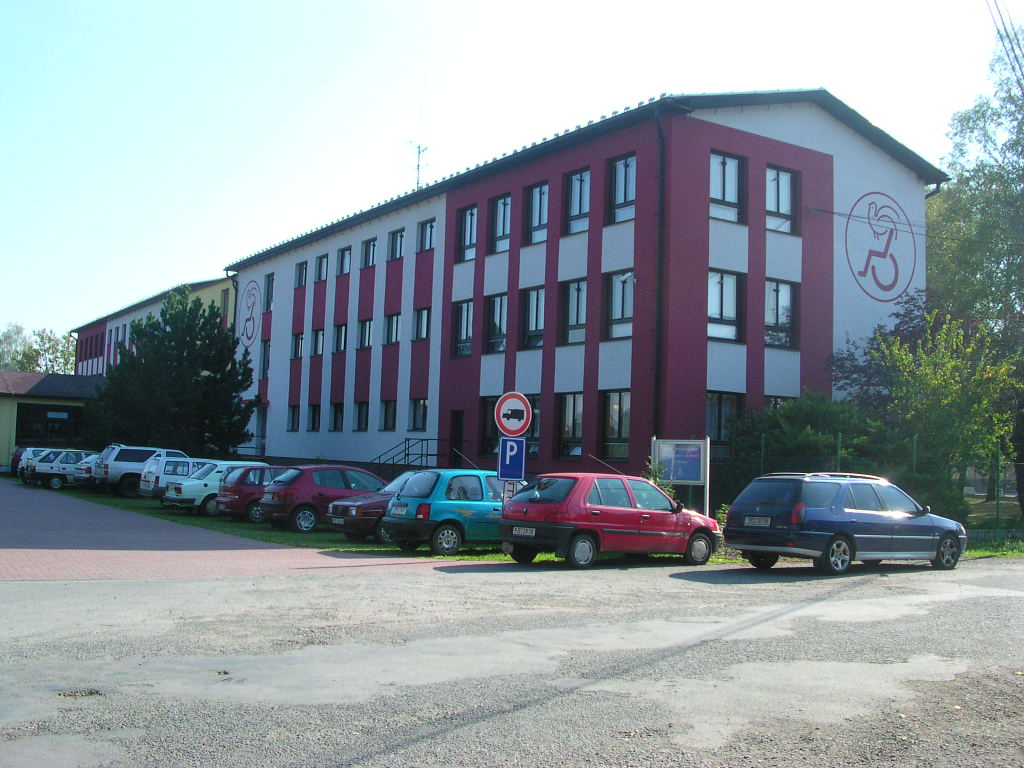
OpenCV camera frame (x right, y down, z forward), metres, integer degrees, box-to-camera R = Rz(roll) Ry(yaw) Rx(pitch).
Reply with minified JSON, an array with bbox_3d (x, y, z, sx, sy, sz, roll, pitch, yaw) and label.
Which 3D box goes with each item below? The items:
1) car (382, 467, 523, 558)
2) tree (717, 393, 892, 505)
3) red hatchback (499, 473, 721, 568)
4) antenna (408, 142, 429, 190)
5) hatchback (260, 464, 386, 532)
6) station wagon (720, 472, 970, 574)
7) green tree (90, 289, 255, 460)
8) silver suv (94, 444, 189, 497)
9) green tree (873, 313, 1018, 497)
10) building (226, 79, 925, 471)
[{"bbox_3d":[-0.404,2.260,19.490,3.700,1.430,1.590,5,-5,-32],"label":"car"},{"bbox_3d":[7.606,1.916,28.488,4.300,3.400,3.800,5,-5,-33],"label":"tree"},{"bbox_3d":[1.630,2.111,17.086,3.580,1.370,1.590,5,-5,-35],"label":"red hatchback"},{"bbox_3d":[-4.385,-9.474,51.010,0.700,3.580,0.900,5,-5,-33],"label":"antenna"},{"bbox_3d":[-3.506,2.499,23.975,3.830,1.430,1.660,4,-5,-30],"label":"hatchback"},{"bbox_3d":[5.336,2.152,17.102,4.340,1.440,1.710,5,-5,-33],"label":"station wagon"},{"bbox_3d":[-15.956,0.117,51.139,7.600,9.300,7.300,2,-4,0],"label":"green tree"},{"bbox_3d":[-11.738,2.960,37.097,4.365,1.690,1.700,4,-5,-34],"label":"silver suv"},{"bbox_3d":[11.492,0.922,29.014,3.650,5.700,3.600,2,-4,0],"label":"green tree"},{"bbox_3d":[-0.800,-1.565,47.273,12.200,13.150,35.750,5,-5,-33],"label":"building"}]

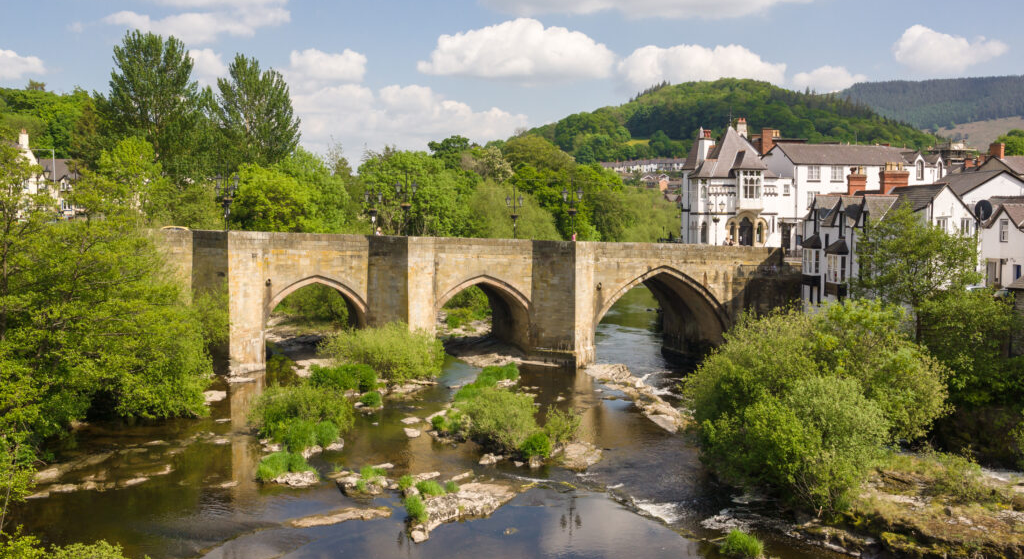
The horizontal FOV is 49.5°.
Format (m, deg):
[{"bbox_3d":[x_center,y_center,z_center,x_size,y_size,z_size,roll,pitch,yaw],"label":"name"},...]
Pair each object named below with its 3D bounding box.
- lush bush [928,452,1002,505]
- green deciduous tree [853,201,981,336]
[{"bbox_3d":[12.209,5.244,30.000,1.900,0.950,1.700,0,2,0],"label":"lush bush"},{"bbox_3d":[17.501,-0.178,48.000,5.400,6.500,5.000,0,2,0],"label":"green deciduous tree"}]

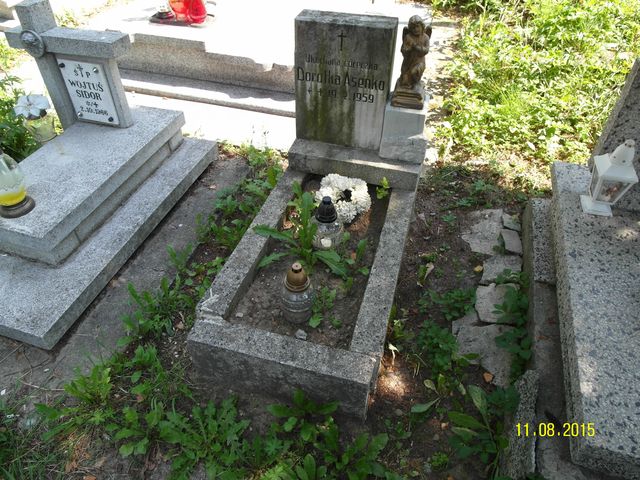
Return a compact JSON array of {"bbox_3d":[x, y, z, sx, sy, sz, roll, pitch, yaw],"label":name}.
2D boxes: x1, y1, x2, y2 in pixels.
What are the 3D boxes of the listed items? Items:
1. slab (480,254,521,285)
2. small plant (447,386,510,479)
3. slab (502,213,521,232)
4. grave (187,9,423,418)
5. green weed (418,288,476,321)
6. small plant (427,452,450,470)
[{"bbox_3d":[0.830,0.149,2.038,0.173,0.042,0.194,15,43,15],"label":"slab"},{"bbox_3d":[0.512,0.610,1.442,0.180,0.147,0.298,1,42,0],"label":"small plant"},{"bbox_3d":[0.991,-0.079,2.302,0.095,0.037,0.126,15,43,15],"label":"slab"},{"bbox_3d":[0.060,-0.239,1.816,0.661,0.913,1.449,11,43,10],"label":"grave"},{"bbox_3d":[0.533,0.268,1.855,0.242,0.068,0.149,1,42,0],"label":"green weed"},{"bbox_3d":[0.382,0.704,1.418,0.070,0.035,0.061,1,42,0],"label":"small plant"}]

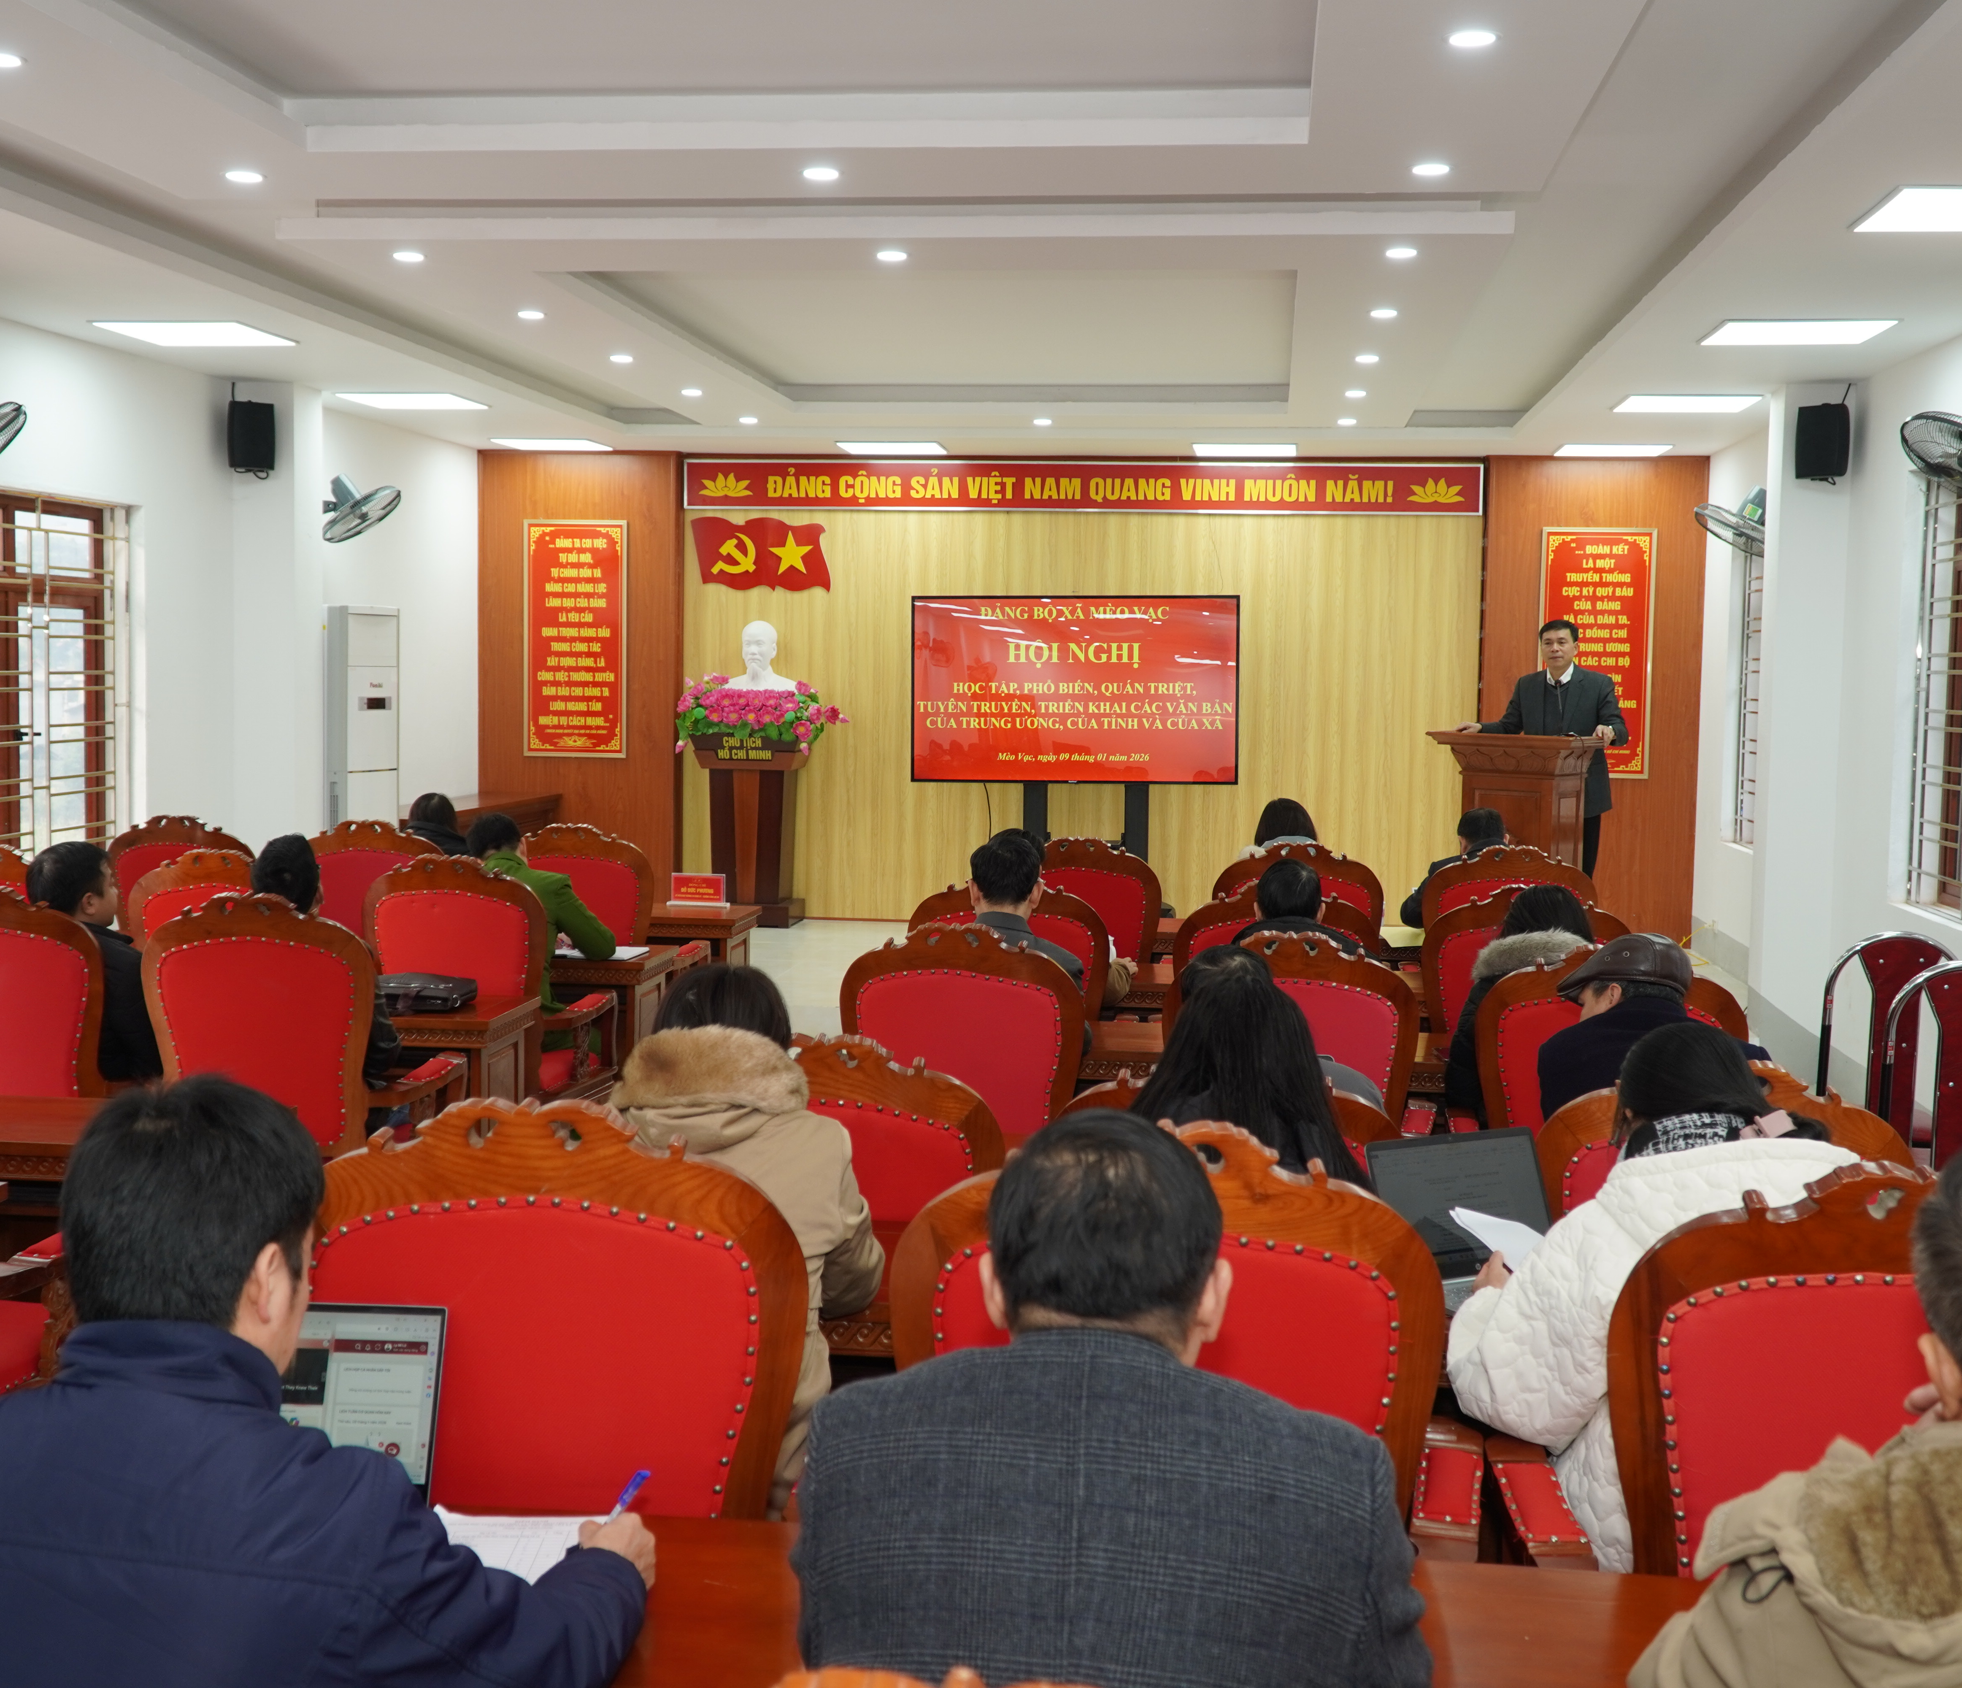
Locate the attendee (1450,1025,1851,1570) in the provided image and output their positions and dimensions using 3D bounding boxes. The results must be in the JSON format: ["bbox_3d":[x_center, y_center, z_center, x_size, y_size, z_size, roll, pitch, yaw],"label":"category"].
[{"bbox_3d":[0.792,0.774,2.468,0.520,1.172,0.720,0,5,-7],"label":"attendee"}]

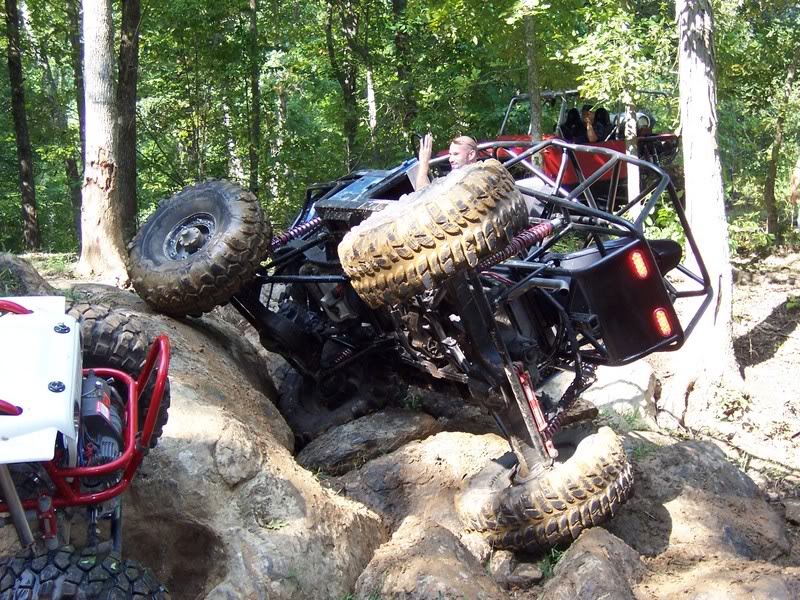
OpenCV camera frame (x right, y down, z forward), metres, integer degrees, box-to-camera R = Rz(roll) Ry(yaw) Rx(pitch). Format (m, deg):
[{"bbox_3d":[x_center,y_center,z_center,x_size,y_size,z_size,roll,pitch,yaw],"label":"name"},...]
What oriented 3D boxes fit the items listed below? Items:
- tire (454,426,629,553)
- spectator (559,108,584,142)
[{"bbox_3d":[0.815,1.063,7.850,1.000,0.360,1.000,-30,11,-33],"label":"tire"},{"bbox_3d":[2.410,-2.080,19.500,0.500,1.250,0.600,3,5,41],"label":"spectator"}]

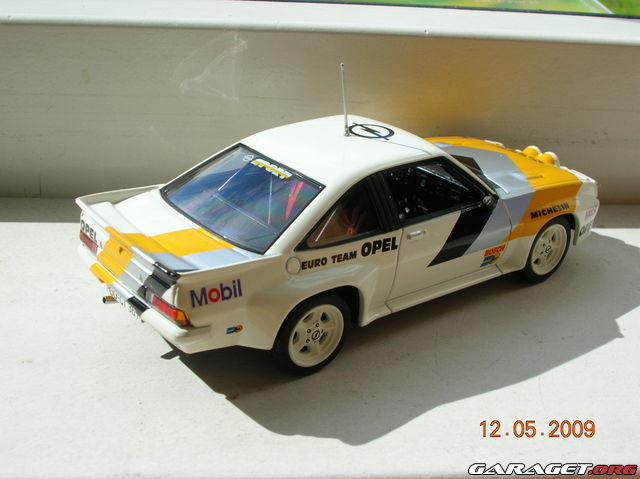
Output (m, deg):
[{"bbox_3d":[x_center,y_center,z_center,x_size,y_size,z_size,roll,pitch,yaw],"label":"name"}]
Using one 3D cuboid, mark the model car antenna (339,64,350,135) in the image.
[{"bbox_3d":[0.010,-0.058,0.365,0.002,0.032,0.002,-25,35,-31],"label":"model car antenna"}]

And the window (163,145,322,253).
[{"bbox_3d":[-0.031,-0.019,0.348,0.041,0.004,0.074,-40,42,-20],"label":"window"}]

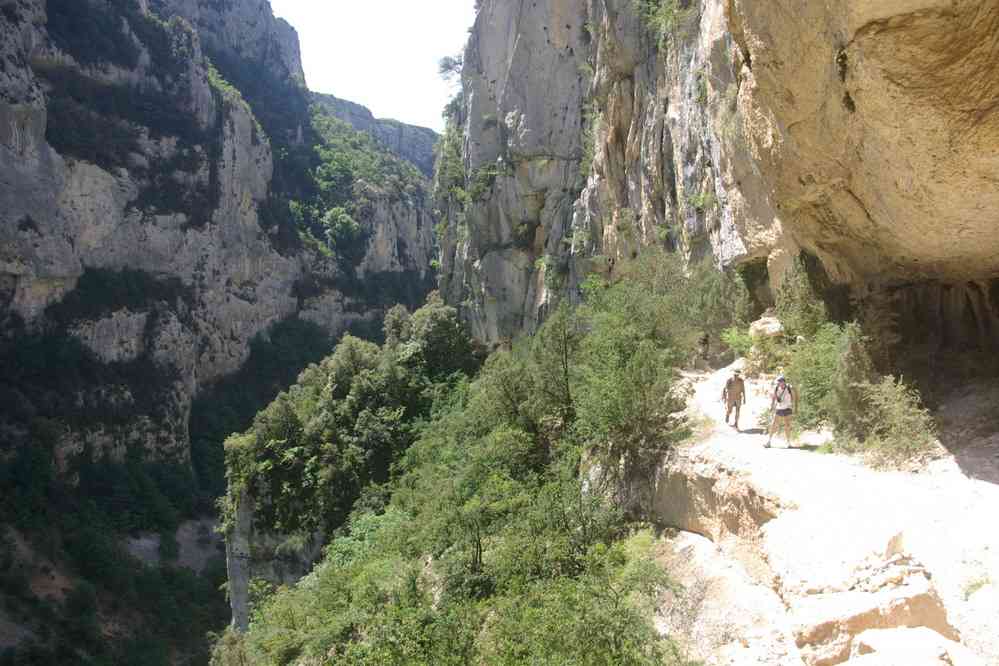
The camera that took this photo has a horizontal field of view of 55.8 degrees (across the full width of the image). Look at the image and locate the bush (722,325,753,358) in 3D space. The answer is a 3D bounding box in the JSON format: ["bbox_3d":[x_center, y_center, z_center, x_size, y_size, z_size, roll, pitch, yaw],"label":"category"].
[{"bbox_3d":[9.169,0.329,36.500,1.250,1.300,1.200,0,0,0],"label":"bush"}]

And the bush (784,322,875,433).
[{"bbox_3d":[9.095,1.254,26.000,2.400,3.000,2.200,0,0,0],"label":"bush"}]

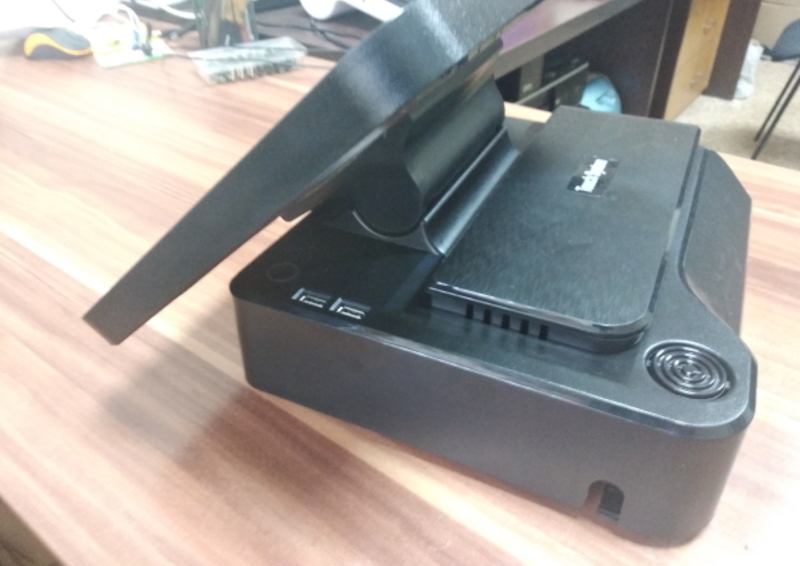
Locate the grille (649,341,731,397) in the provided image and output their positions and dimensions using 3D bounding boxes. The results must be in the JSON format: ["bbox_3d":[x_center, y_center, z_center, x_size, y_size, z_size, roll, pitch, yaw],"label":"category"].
[{"bbox_3d":[0.122,0.037,0.254,0.034,0.004,0.034,16,42,23],"label":"grille"}]

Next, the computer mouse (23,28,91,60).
[{"bbox_3d":[-0.509,-0.358,0.890,0.099,0.037,0.061,1,37,4],"label":"computer mouse"}]

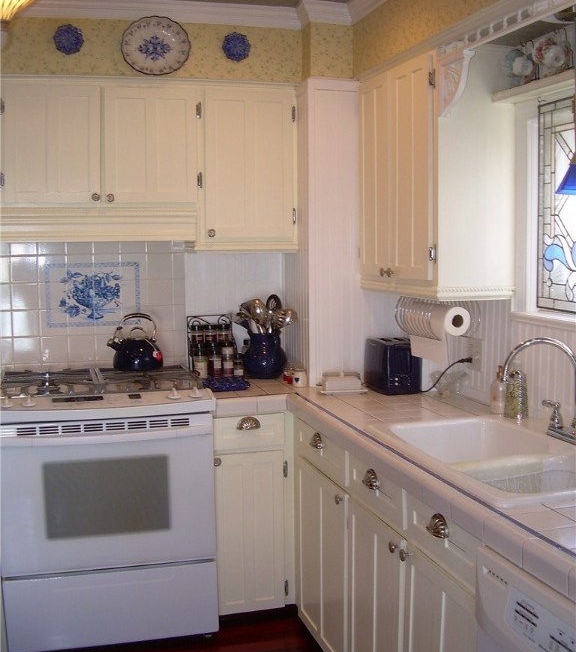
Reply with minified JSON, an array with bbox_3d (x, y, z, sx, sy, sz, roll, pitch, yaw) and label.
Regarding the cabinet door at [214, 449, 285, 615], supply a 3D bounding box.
[{"bbox_3d":[-0.147,0.800,3.275,0.275,0.635,0.022,-2,6,-15],"label":"cabinet door"}]

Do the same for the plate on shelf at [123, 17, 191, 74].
[{"bbox_3d":[-0.504,-1.078,3.244,0.265,0.220,0.035,-2,6,-15],"label":"plate on shelf"}]

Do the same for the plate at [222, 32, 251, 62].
[{"bbox_3d":[-0.202,-1.104,3.339,0.110,0.113,0.020,-2,6,-15],"label":"plate"}]

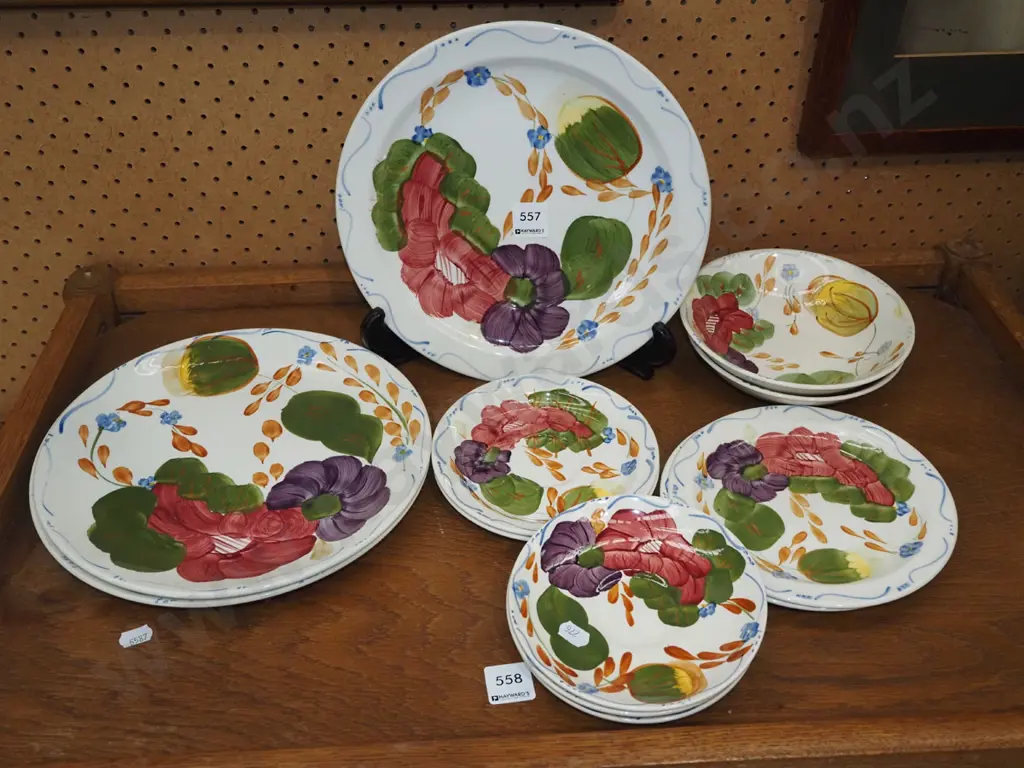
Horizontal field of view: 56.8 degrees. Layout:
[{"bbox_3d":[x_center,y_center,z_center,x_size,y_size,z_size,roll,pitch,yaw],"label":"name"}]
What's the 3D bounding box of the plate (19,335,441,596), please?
[{"bbox_3d":[-0.184,0.050,0.648,0.258,0.025,0.258,1,40,-1],"label":"plate"}]

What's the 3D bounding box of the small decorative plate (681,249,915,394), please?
[{"bbox_3d":[0.212,-0.041,0.722,0.173,0.035,0.173,-1,41,0],"label":"small decorative plate"}]

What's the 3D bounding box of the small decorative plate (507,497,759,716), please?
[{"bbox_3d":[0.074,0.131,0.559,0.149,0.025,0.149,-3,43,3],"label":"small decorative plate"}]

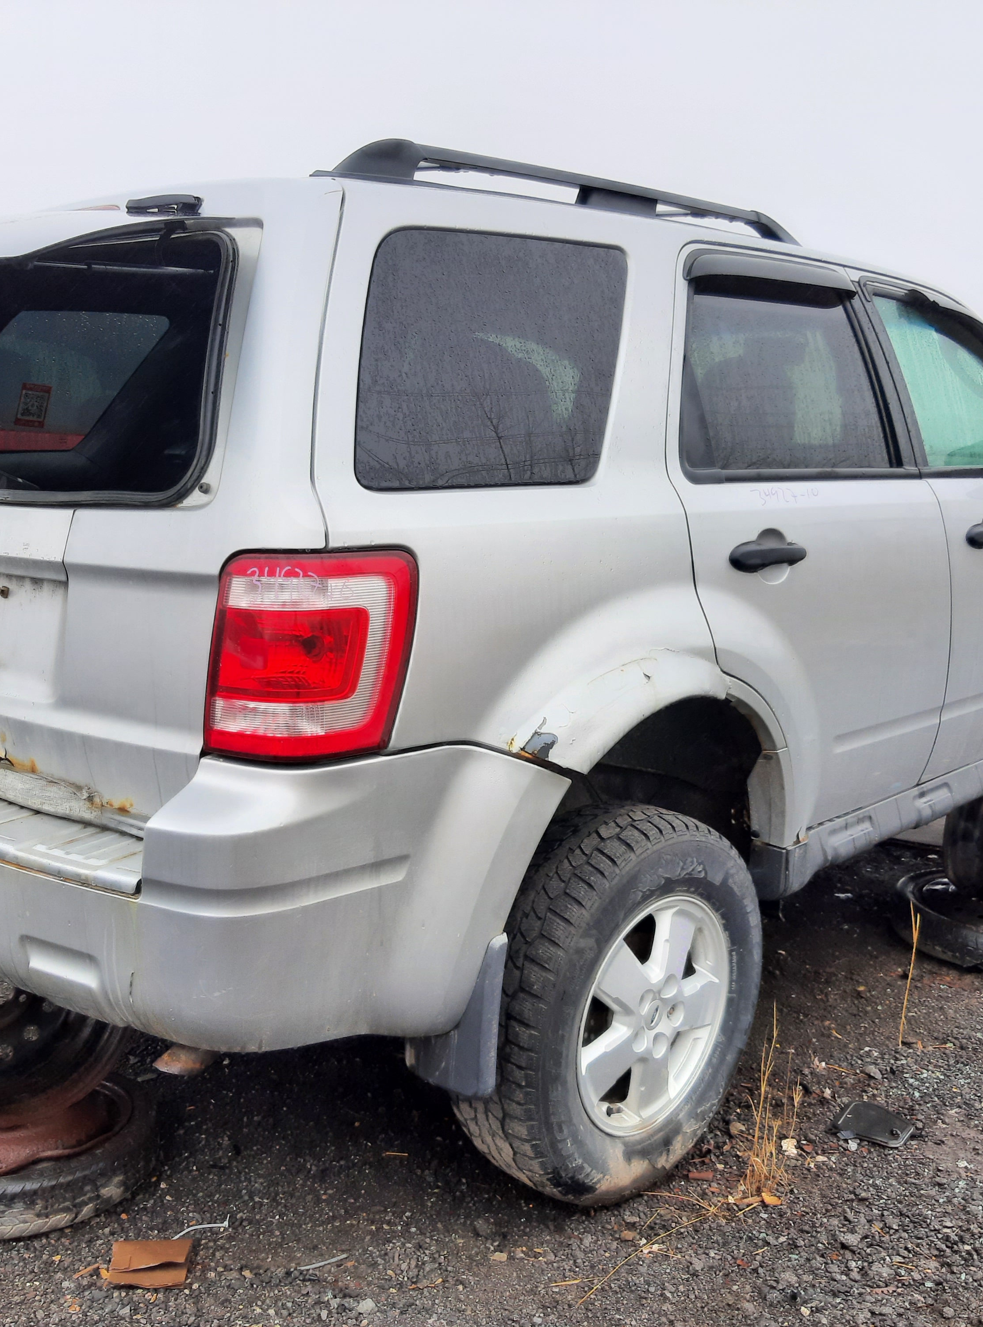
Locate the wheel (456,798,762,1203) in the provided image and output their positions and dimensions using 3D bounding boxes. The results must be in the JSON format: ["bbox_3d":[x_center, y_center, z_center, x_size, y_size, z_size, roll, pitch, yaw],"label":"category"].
[{"bbox_3d":[0.227,0.607,2.399,0.235,0.720,0.720,9,13,42],"label":"wheel"}]

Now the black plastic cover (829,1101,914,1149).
[{"bbox_3d":[0.803,0.974,2.792,0.145,0.030,0.155,6,10,31],"label":"black plastic cover"}]

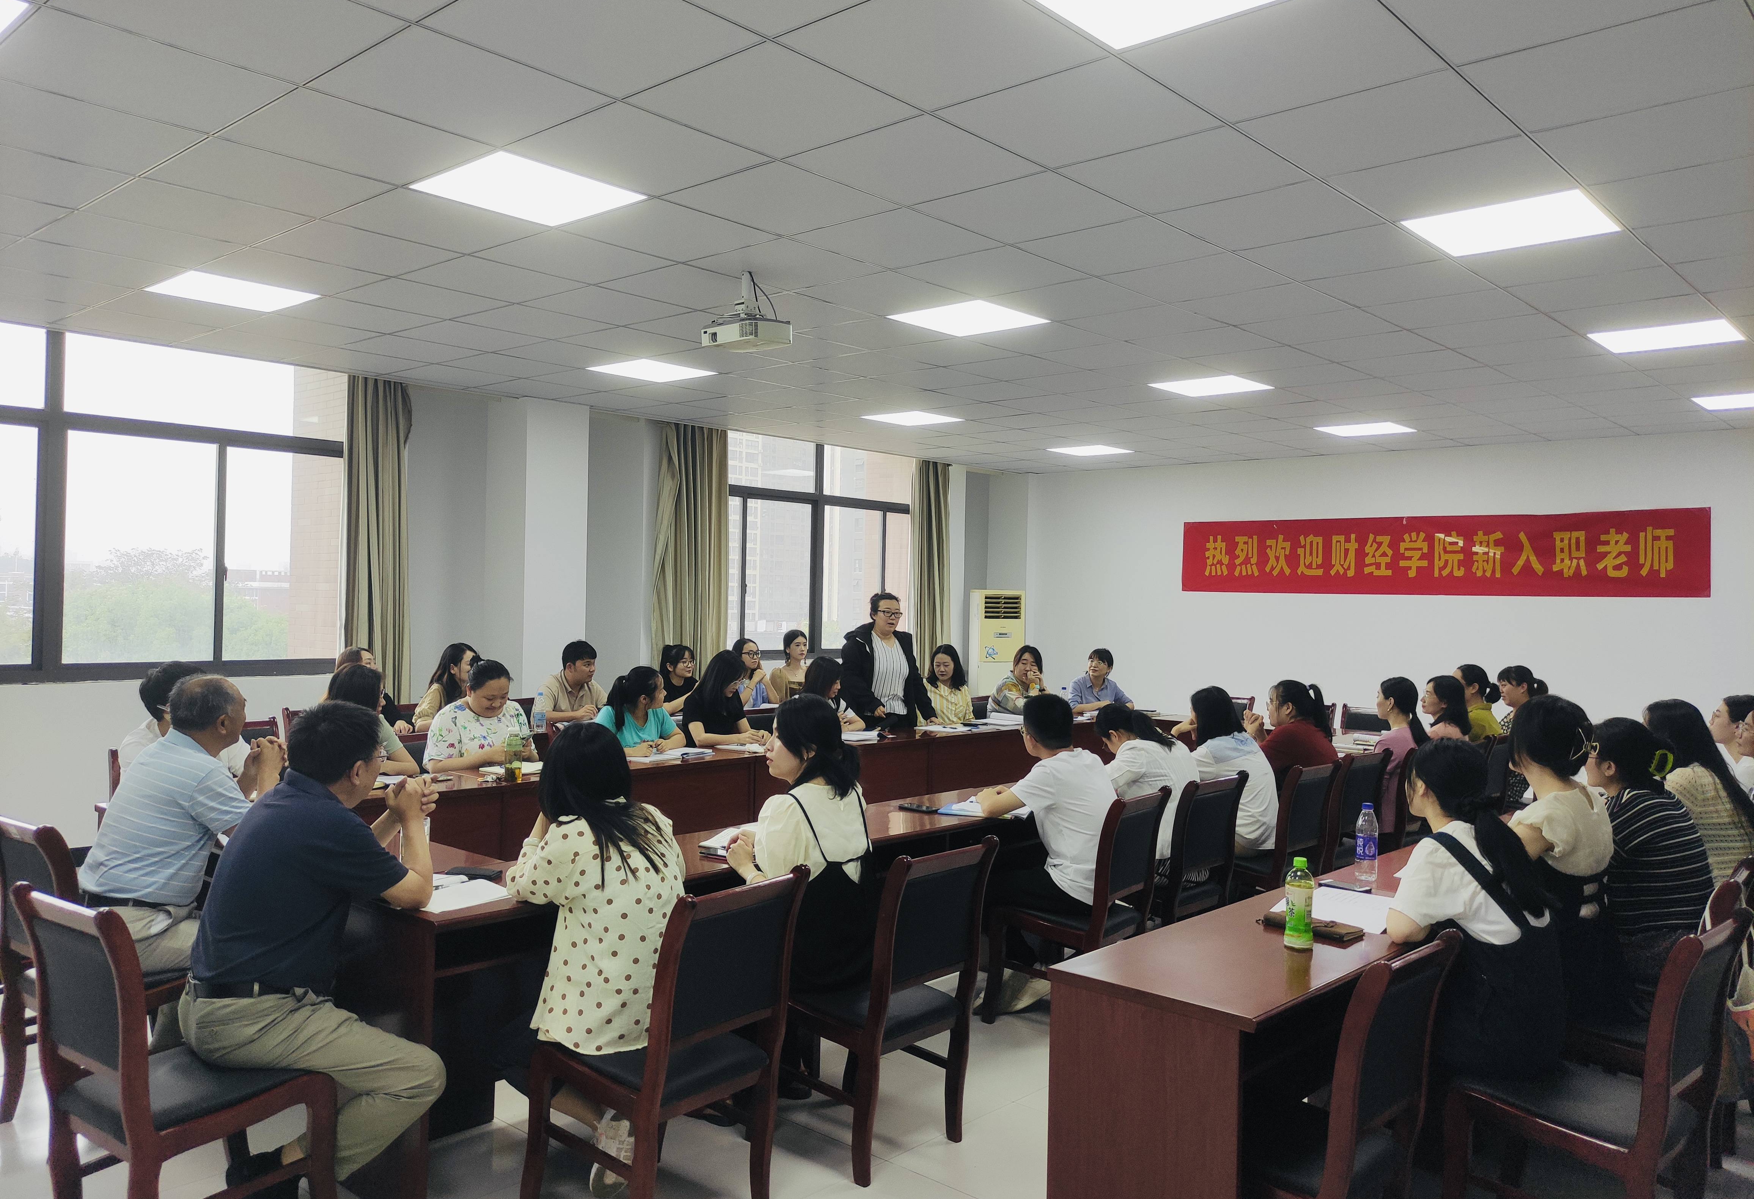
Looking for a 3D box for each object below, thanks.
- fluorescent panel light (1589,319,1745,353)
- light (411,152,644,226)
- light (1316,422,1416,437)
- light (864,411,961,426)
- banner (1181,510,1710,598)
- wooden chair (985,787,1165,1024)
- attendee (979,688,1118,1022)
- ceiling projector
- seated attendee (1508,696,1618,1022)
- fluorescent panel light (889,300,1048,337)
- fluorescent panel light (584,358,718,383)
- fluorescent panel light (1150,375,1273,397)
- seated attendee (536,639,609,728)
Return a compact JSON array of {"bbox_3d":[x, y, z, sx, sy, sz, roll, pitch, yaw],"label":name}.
[{"bbox_3d":[3.904,-1.307,6.240,0.585,0.040,0.585,1,0,42],"label":"fluorescent panel light"},{"bbox_3d":[-1.180,-1.400,4.310,0.585,0.040,0.585,1,0,42],"label":"light"},{"bbox_3d":[3.701,-1.300,9.620,0.585,0.040,0.585,1,0,42],"label":"light"},{"bbox_3d":[0.271,-1.361,9.470,0.585,0.040,0.585,1,0,42],"label":"light"},{"bbox_3d":[4.545,-0.383,10.823,4.270,0.670,0.020,1,0,42],"label":"banner"},{"bbox_3d":[0.753,1.129,4.661,0.600,0.900,0.480,1,0,39],"label":"wooden chair"},{"bbox_3d":[0.591,0.967,4.757,0.680,1.220,0.510,1,0,42],"label":"attendee"},{"bbox_3d":[-0.540,-1.200,5.243,0.320,0.320,0.220,1,0,42],"label":"ceiling projector"},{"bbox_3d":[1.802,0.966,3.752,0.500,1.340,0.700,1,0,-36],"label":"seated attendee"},{"bbox_3d":[0.446,-1.358,6.103,0.600,0.040,0.600,1,0,42],"label":"fluorescent panel light"},{"bbox_3d":[-1.363,-1.399,7.732,0.600,0.040,0.600,1,0,42],"label":"fluorescent panel light"},{"bbox_3d":[2.046,-1.308,7.738,0.590,0.040,0.590,1,0,42],"label":"fluorescent panel light"},{"bbox_3d":[-1.808,0.882,7.804,0.680,1.270,0.520,1,0,37],"label":"seated attendee"}]

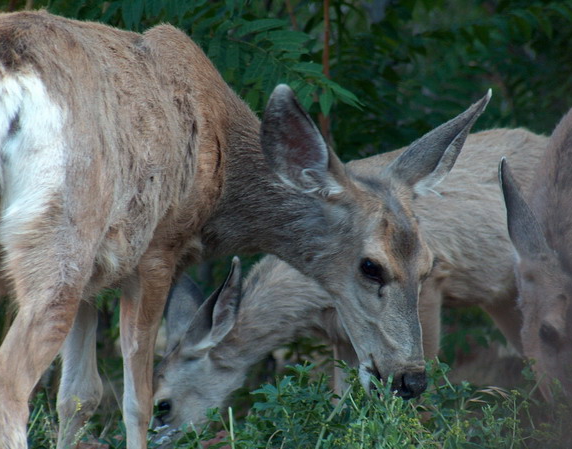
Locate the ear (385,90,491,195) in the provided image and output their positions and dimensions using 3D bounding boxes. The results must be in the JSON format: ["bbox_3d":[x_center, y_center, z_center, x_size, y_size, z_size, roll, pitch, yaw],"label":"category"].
[{"bbox_3d":[0.225,-0.122,6.450,0.200,0.070,0.085,-45,6,-10],"label":"ear"}]

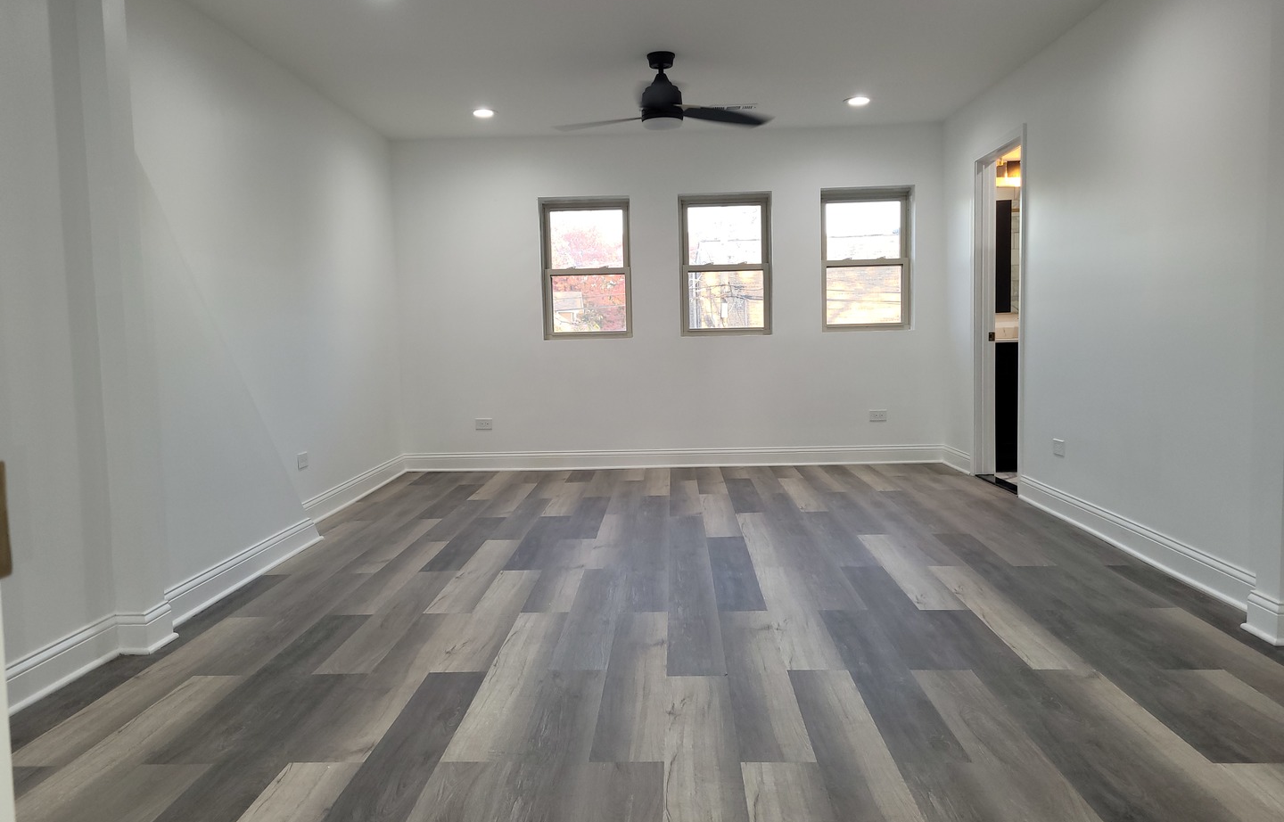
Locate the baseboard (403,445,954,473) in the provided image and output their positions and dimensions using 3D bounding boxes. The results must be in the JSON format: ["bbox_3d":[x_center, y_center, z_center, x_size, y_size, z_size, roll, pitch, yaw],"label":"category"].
[{"bbox_3d":[0.208,0.343,6.973,3.893,0.139,0.030,-1,5,2],"label":"baseboard"}]

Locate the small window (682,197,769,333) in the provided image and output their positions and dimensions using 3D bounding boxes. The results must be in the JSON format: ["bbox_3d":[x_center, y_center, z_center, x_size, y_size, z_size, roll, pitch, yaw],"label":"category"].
[{"bbox_3d":[0.601,-1.045,6.921,0.639,0.996,0.111,-1,5,2],"label":"small window"}]

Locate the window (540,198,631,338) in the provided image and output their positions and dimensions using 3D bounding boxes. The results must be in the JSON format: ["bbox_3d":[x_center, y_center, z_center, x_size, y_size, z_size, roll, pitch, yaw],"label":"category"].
[{"bbox_3d":[-0.397,-1.022,6.958,0.639,1.001,0.111,-1,5,2],"label":"window"}]

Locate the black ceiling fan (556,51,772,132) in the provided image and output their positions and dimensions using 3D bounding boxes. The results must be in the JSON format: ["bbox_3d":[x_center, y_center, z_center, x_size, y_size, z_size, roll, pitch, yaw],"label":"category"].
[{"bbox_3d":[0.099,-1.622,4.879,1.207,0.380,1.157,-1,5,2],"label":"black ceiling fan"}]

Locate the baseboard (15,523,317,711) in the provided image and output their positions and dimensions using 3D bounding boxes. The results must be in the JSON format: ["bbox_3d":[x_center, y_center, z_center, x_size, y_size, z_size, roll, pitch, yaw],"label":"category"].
[{"bbox_3d":[-1.637,0.667,3.692,0.151,0.135,2.253,-1,5,2],"label":"baseboard"}]

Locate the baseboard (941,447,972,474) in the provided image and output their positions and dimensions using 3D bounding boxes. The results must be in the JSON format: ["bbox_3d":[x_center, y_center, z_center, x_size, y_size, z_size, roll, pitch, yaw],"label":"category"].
[{"bbox_3d":[2.159,0.330,6.610,0.030,0.137,0.563,-1,5,2],"label":"baseboard"}]

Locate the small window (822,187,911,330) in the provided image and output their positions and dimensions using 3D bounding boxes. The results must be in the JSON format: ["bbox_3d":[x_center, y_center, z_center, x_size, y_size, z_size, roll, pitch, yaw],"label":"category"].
[{"bbox_3d":[1.604,-1.078,6.883,0.639,1.001,0.111,-1,5,2],"label":"small window"}]

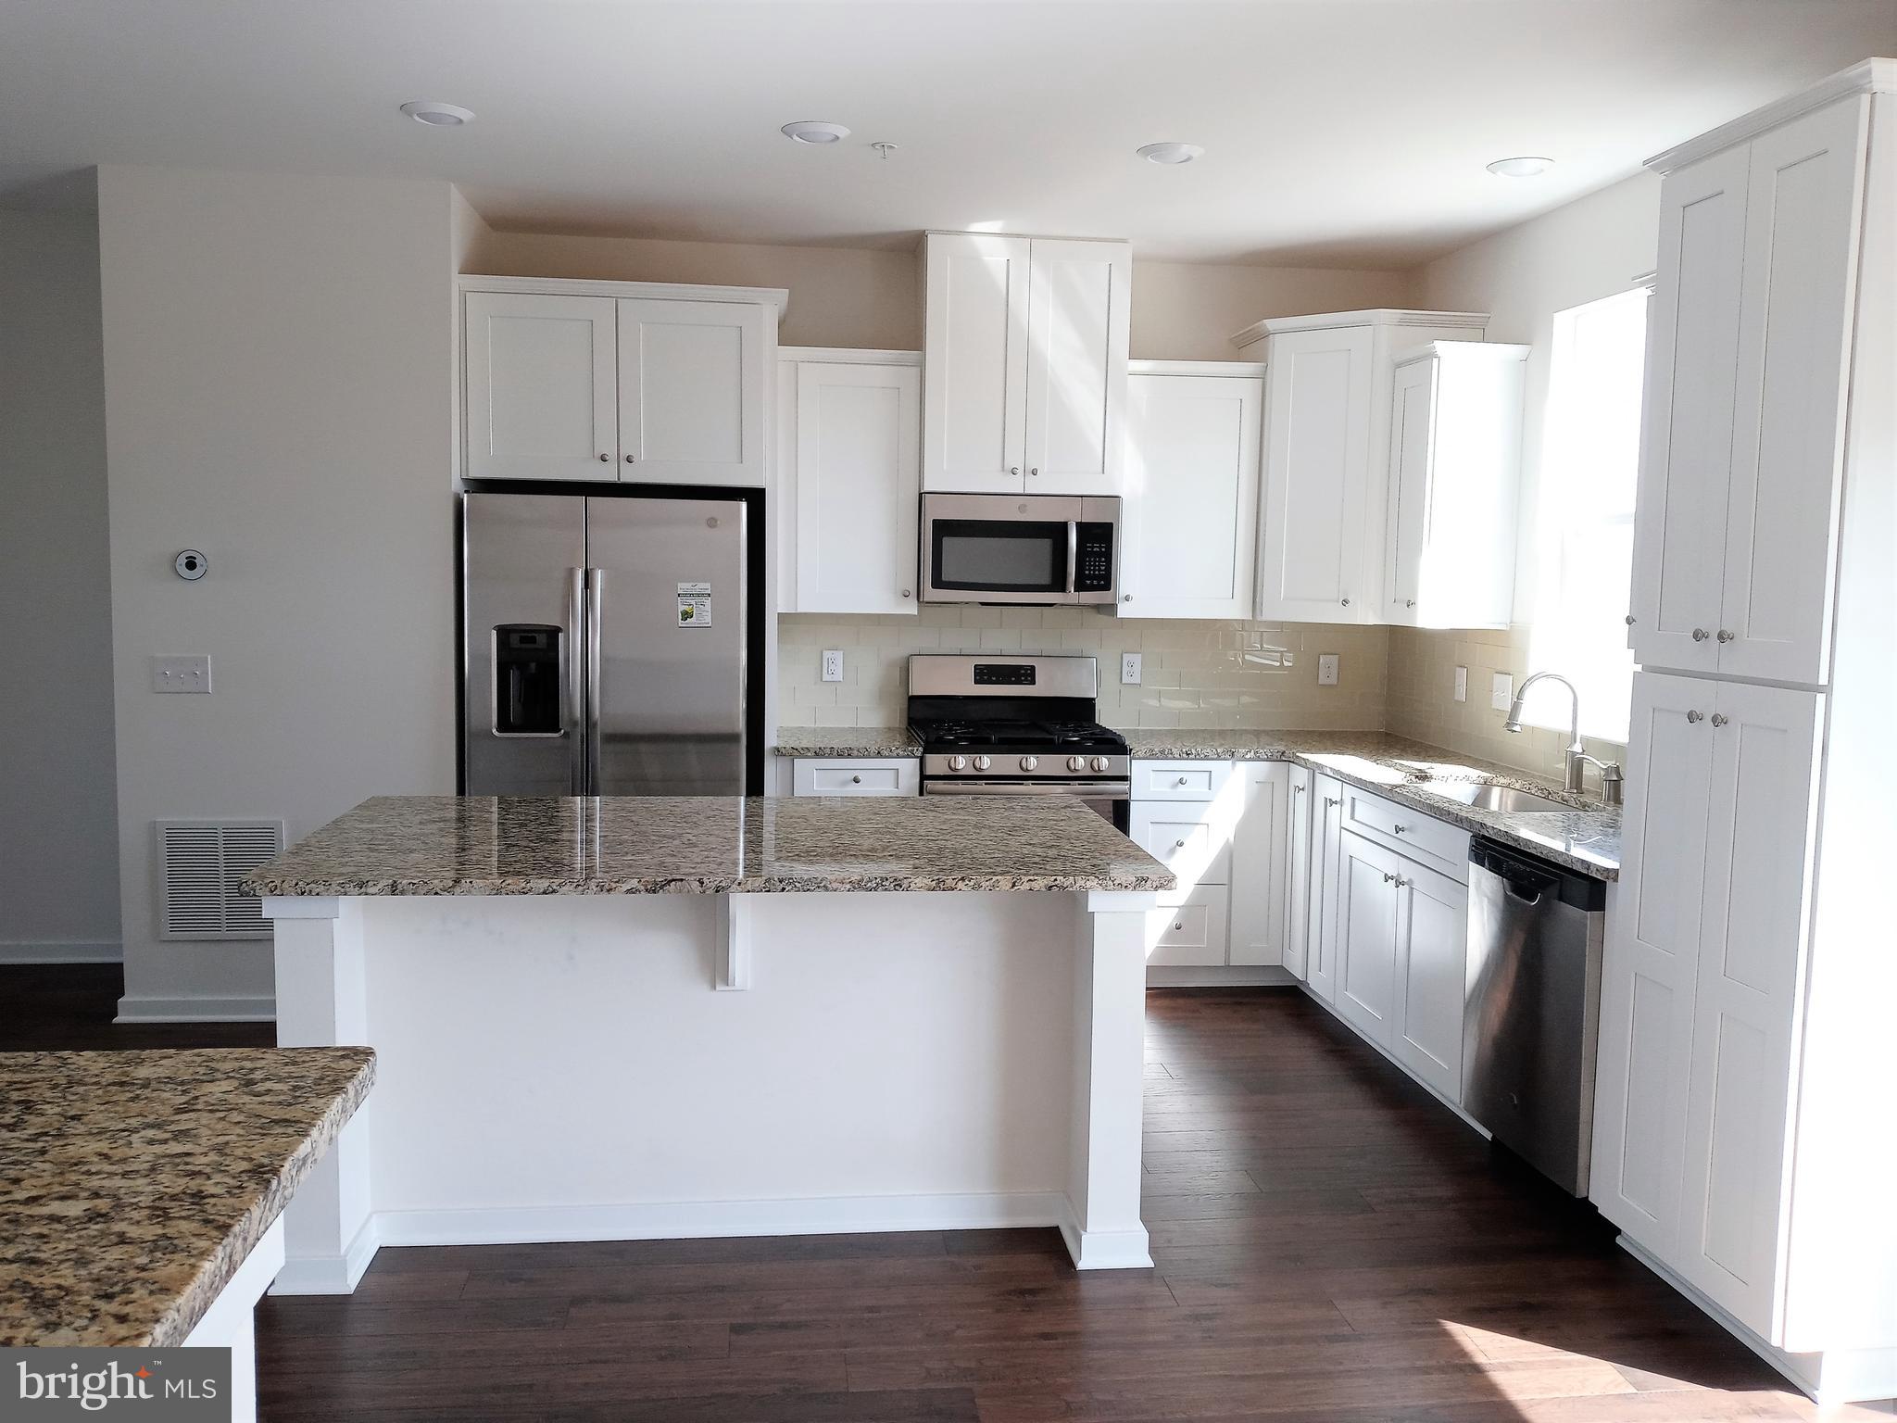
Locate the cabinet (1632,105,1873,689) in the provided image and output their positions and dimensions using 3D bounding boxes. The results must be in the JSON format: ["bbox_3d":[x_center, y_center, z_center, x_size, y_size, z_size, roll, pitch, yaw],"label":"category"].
[{"bbox_3d":[1.882,-0.606,3.105,0.621,1.070,0.625,0,5,-7],"label":"cabinet"}]

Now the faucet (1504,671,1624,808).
[{"bbox_3d":[1.804,0.070,4.489,0.265,0.361,0.270,0,5,-7],"label":"faucet"}]

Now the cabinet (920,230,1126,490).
[{"bbox_3d":[0.270,-1.281,5.844,0.763,0.918,0.330,0,5,-7],"label":"cabinet"}]

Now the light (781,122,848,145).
[{"bbox_3d":[-0.365,-1.585,4.234,0.190,0.030,0.190,0,5,-7],"label":"light"}]

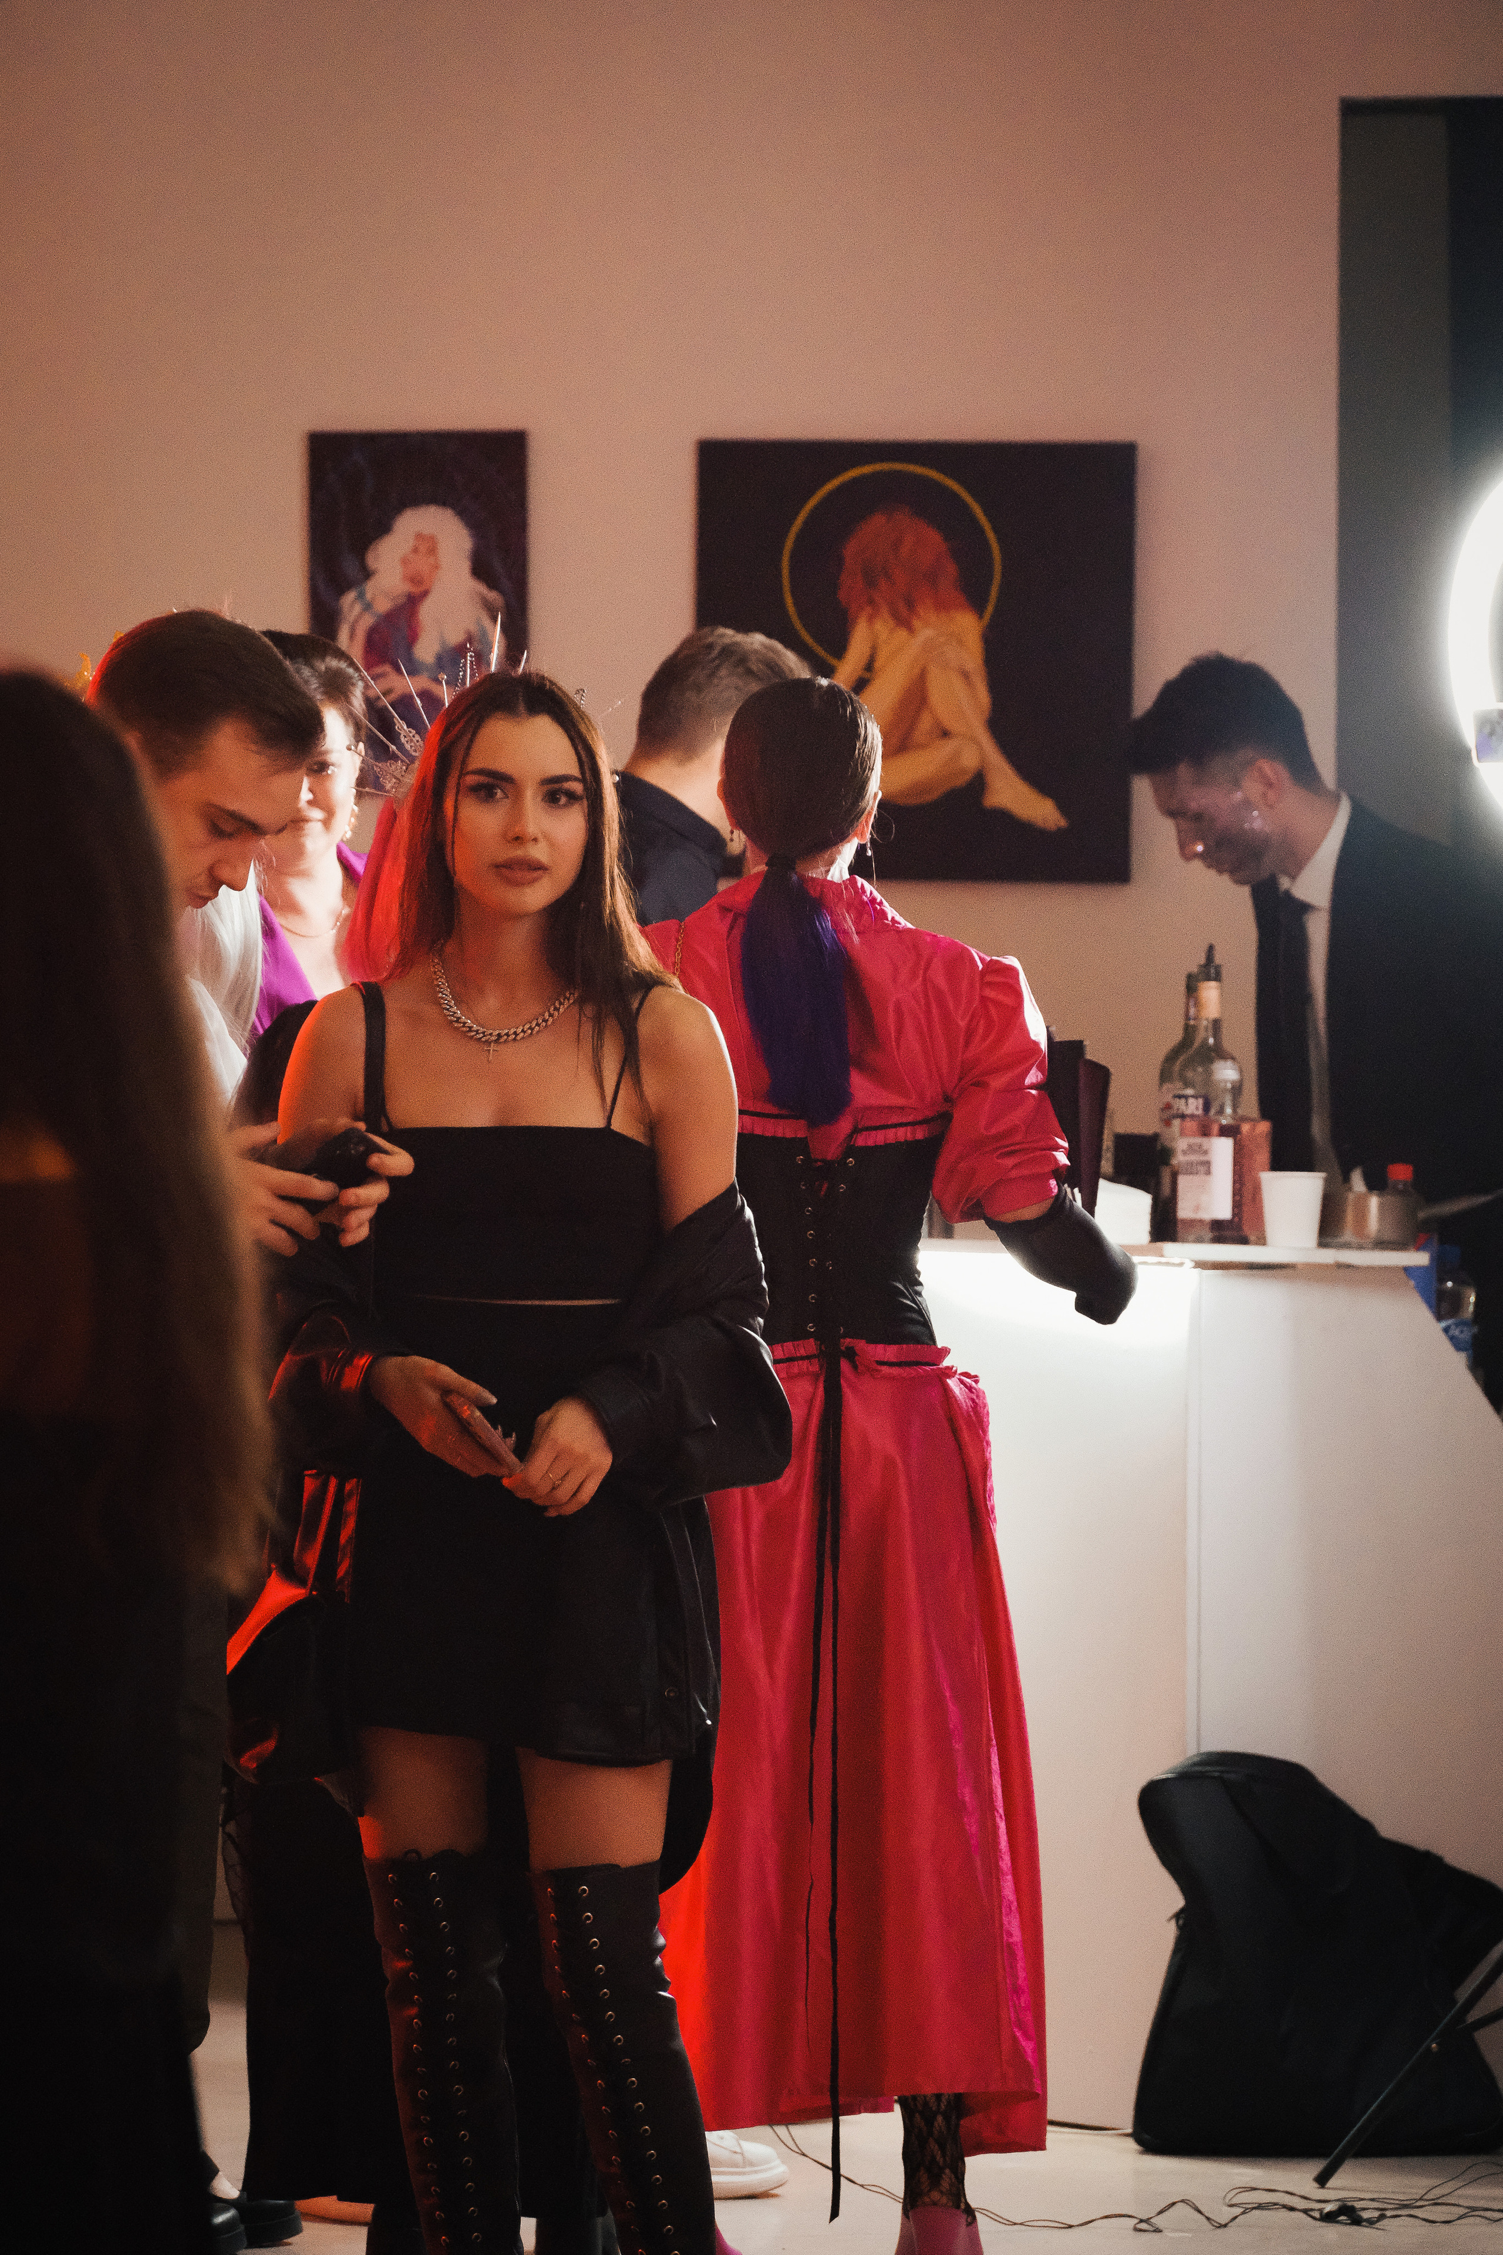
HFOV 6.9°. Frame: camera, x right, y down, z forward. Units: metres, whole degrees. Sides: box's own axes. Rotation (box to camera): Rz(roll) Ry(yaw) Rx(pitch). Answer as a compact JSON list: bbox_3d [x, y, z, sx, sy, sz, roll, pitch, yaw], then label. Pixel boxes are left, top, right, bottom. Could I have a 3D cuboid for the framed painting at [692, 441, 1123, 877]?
[{"bbox_3d":[0.225,-0.638,17.000,0.603,0.605,0.027,0,1,0],"label":"framed painting"}]

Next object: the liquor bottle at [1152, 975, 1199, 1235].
[{"bbox_3d":[0.543,-0.027,15.150,0.085,0.328,0.085,0,1,0],"label":"liquor bottle"}]

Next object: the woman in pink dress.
[{"bbox_3d":[0.122,0.385,13.650,0.620,1.760,0.480,1,1,9],"label":"woman in pink dress"}]

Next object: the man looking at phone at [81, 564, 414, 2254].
[{"bbox_3d":[-0.566,0.401,11.850,0.480,1.780,0.500,1,1,26],"label":"man looking at phone"}]

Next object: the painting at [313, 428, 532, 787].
[{"bbox_3d":[-0.457,-0.711,17.000,0.300,0.488,0.025,0,1,0],"label":"painting"}]

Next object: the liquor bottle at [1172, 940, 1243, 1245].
[{"bbox_3d":[0.557,-0.041,15.100,0.085,0.362,0.085,0,1,0],"label":"liquor bottle"}]

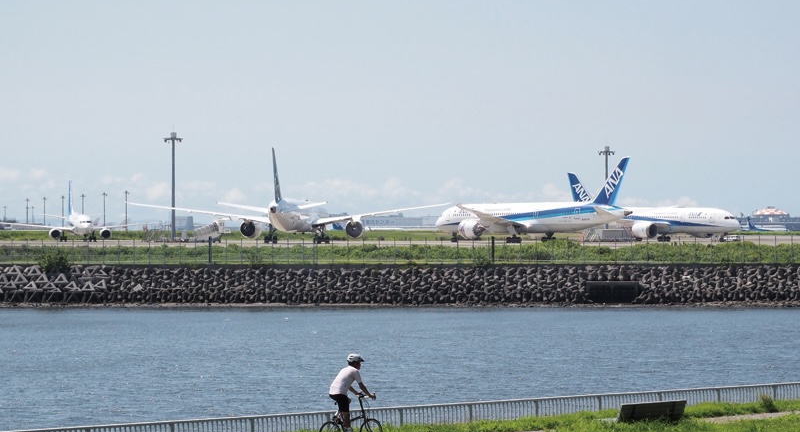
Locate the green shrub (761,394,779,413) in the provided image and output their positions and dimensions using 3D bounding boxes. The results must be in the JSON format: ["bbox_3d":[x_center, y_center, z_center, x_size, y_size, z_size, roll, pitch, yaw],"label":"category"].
[{"bbox_3d":[7.901,4.009,59.300,0.400,0.420,0.380,0,0,-42],"label":"green shrub"}]

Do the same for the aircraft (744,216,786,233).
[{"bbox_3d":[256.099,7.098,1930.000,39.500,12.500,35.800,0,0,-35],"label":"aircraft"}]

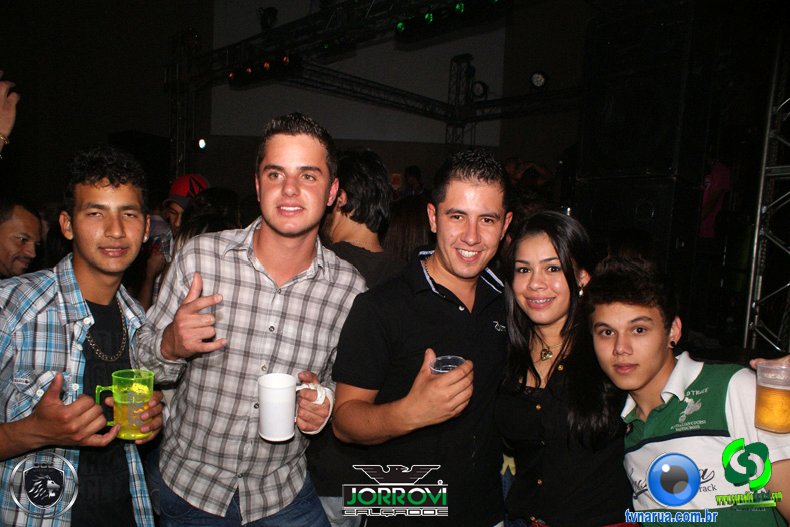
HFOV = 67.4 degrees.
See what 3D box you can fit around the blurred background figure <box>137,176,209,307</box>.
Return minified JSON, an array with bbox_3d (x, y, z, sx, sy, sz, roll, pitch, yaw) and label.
[{"bbox_3d":[-0.880,0.460,2.470,0.520,1.680,0.400,1,6,-18],"label":"blurred background figure"}]

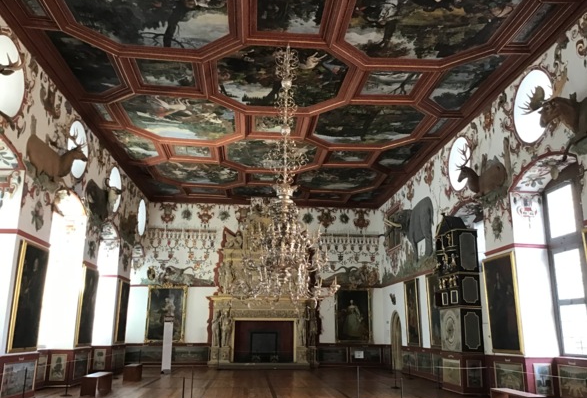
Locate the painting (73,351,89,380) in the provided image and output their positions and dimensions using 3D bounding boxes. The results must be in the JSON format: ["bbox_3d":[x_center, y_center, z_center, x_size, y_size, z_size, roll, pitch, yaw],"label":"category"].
[{"bbox_3d":[-6.683,5.285,16.609,0.060,0.780,1.480,2,-14,-5],"label":"painting"}]

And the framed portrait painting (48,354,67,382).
[{"bbox_3d":[-7.263,5.220,16.256,0.440,0.790,0.050,2,-14,-7],"label":"framed portrait painting"}]

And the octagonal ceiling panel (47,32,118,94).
[{"bbox_3d":[-5.308,-3.510,13.782,1.218,0.150,3.352,1,-14,-4],"label":"octagonal ceiling panel"}]

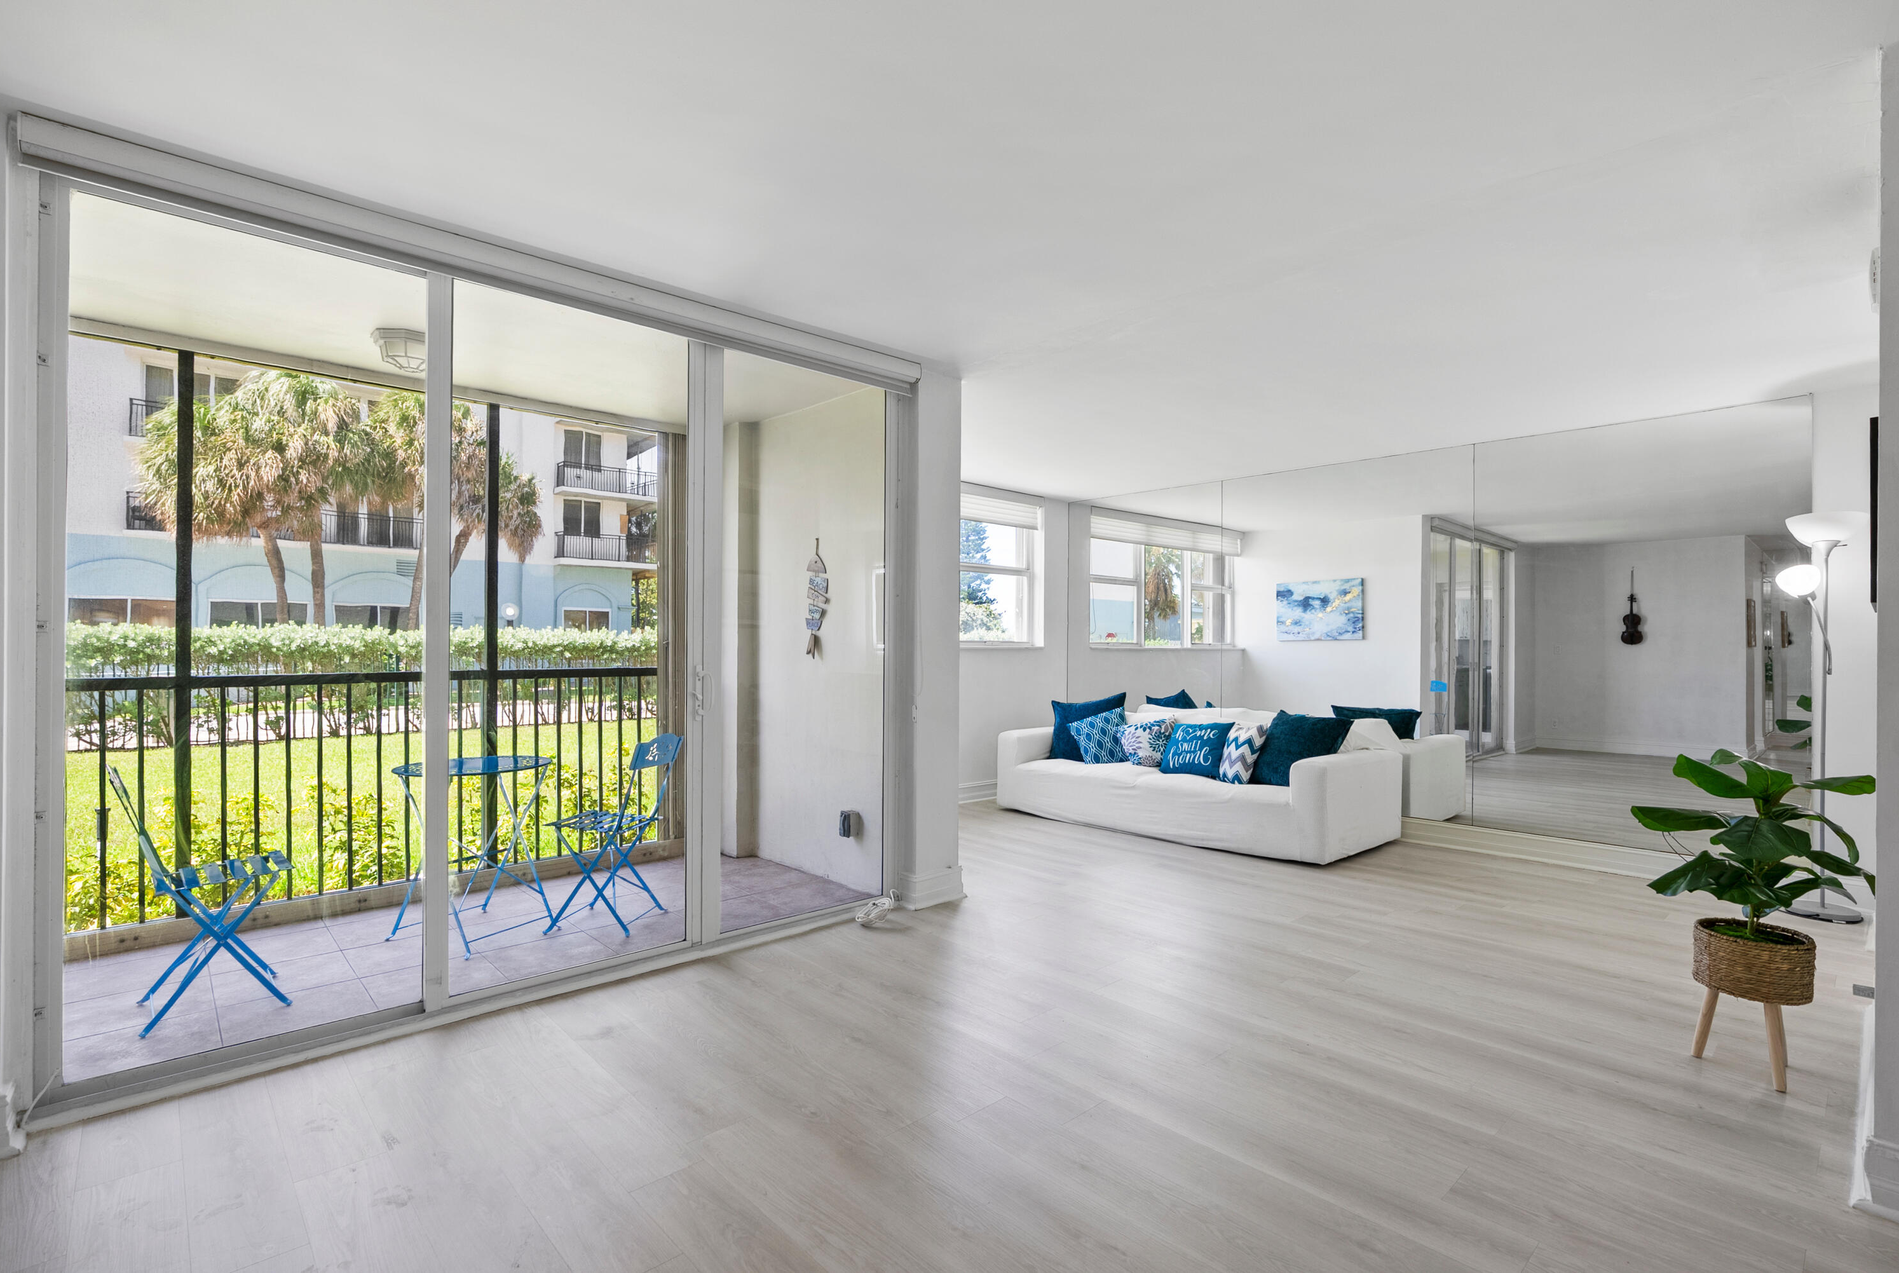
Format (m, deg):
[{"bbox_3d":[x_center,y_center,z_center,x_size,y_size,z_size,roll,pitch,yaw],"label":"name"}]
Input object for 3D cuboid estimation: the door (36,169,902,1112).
[{"bbox_3d":[-1.269,0.021,3.120,2.900,2.460,0.130,0,0,-42],"label":"door"}]

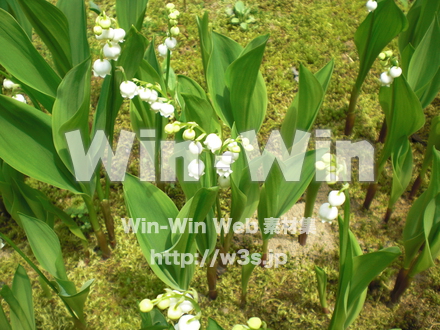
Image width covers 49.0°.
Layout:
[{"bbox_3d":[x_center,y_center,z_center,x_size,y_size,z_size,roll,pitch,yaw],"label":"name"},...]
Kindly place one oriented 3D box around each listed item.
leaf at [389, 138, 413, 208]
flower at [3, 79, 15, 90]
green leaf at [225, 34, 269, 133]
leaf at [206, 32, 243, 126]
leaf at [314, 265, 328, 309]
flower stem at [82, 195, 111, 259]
[{"bbox_3d":[0.158,0.007,0.425,0.018,0.077,0.015,16,40,20],"label":"leaf"},{"bbox_3d":[-0.131,-0.050,0.300,0.008,0.007,0.007,-17,41,-20],"label":"flower"},{"bbox_3d":[0.022,-0.071,0.435,0.038,0.098,0.024,4,38,-3],"label":"green leaf"},{"bbox_3d":[0.004,-0.070,0.395,0.036,0.095,0.020,-8,40,-1],"label":"leaf"},{"bbox_3d":[0.076,0.093,0.363,0.009,0.053,0.008,-11,36,9],"label":"leaf"},{"bbox_3d":[-0.101,0.051,0.400,0.013,0.080,0.012,0,40,0],"label":"flower stem"}]

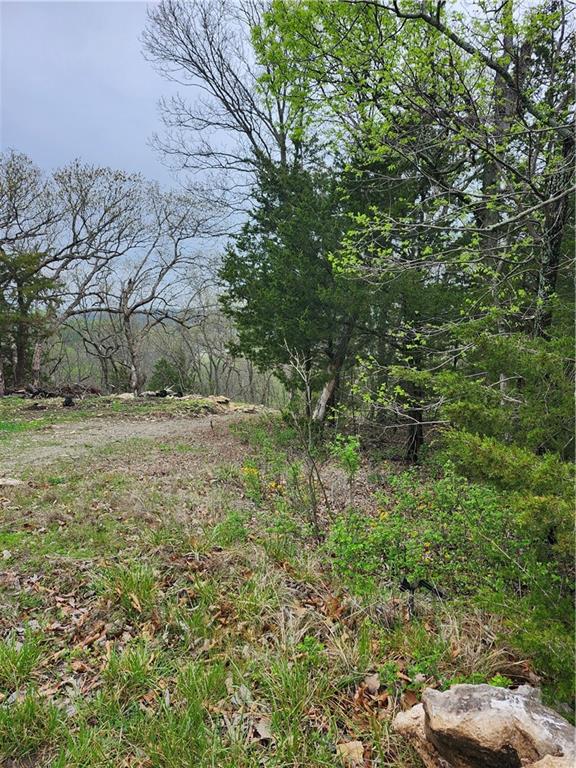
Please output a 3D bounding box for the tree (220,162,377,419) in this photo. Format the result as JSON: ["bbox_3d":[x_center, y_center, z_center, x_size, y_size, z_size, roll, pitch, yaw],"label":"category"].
[{"bbox_3d":[0.200,-1.720,9.400,2.850,4.700,2.800,0,6,0],"label":"tree"}]

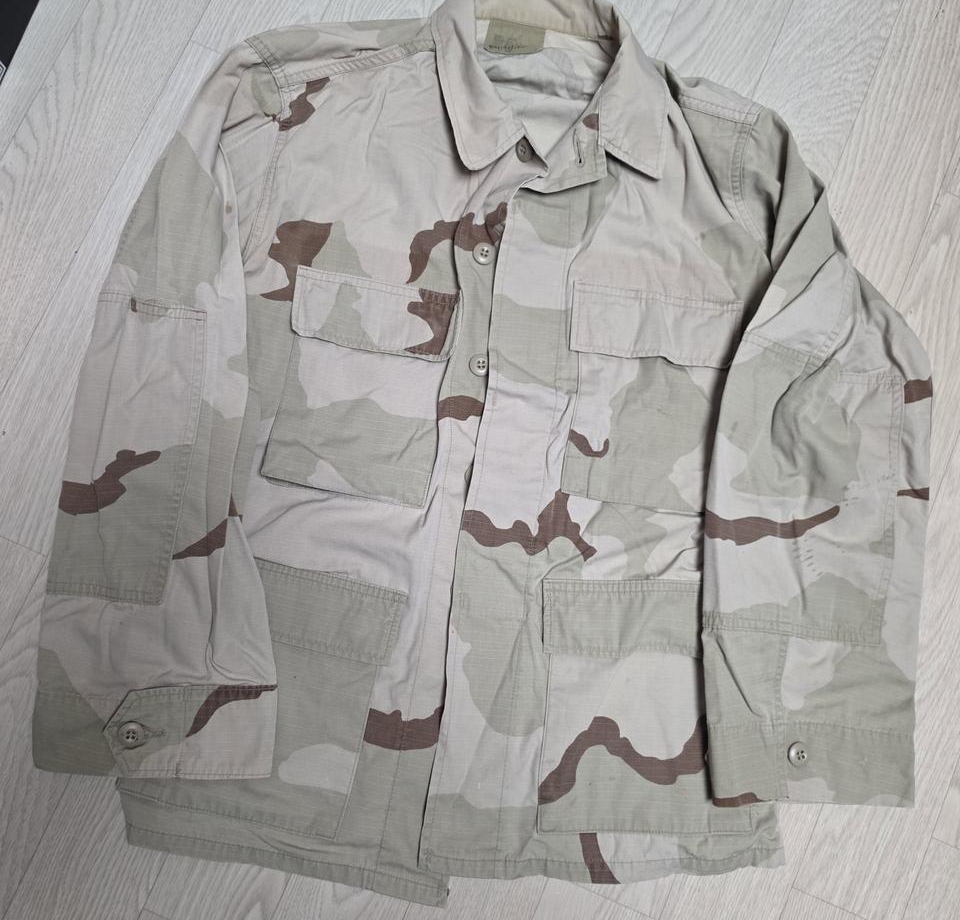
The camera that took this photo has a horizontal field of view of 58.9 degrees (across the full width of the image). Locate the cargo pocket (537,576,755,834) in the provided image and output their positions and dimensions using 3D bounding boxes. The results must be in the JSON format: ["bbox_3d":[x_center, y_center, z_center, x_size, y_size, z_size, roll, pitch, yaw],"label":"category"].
[{"bbox_3d":[0.138,0.199,0.694,0.180,0.020,0.202,2,84,-3],"label":"cargo pocket"}]

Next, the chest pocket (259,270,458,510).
[{"bbox_3d":[-0.098,-0.063,0.704,0.137,0.020,0.186,9,83,-2],"label":"chest pocket"}]

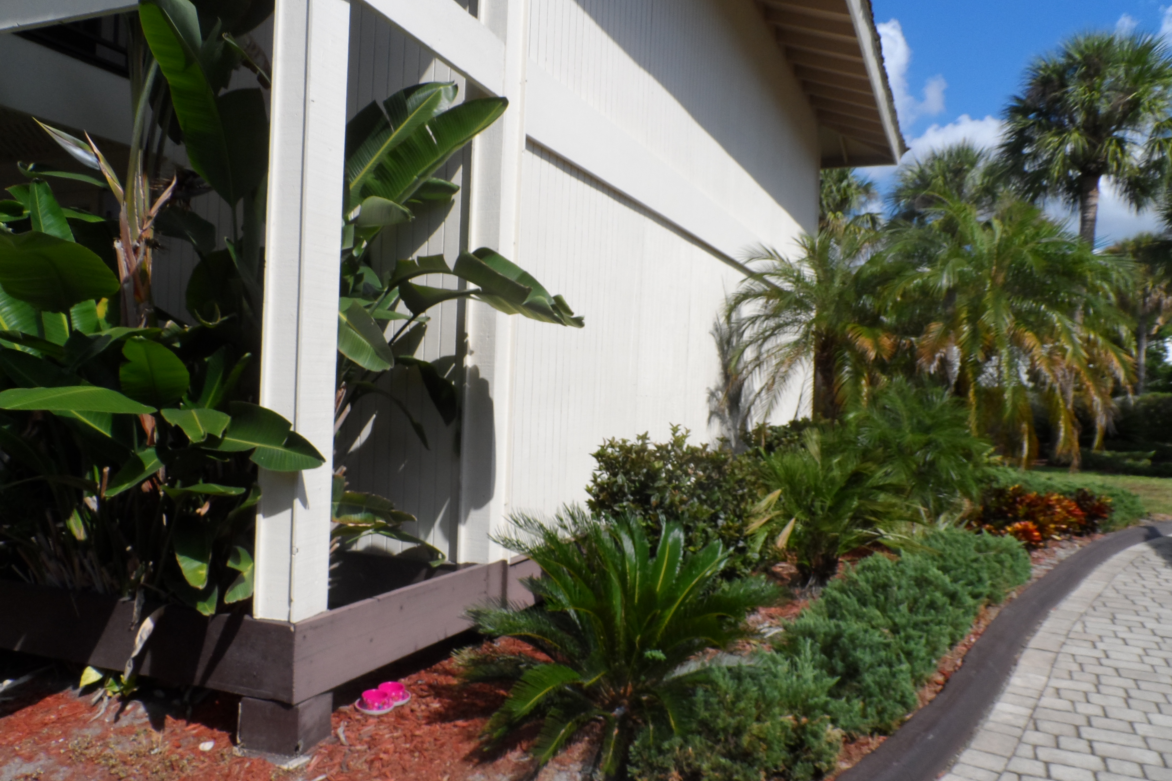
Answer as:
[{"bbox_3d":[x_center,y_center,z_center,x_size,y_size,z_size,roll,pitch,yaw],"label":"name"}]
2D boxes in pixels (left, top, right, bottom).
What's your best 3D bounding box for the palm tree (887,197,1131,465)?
[{"bbox_3d":[4.876,-0.283,9.413,2.700,3.850,2.600,2,-1,0],"label":"palm tree"}]

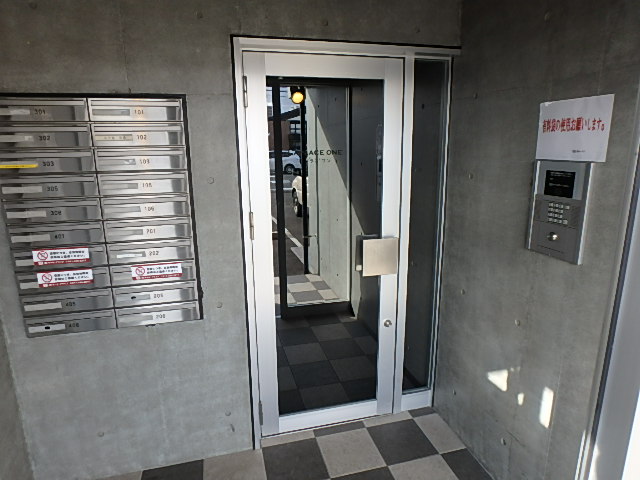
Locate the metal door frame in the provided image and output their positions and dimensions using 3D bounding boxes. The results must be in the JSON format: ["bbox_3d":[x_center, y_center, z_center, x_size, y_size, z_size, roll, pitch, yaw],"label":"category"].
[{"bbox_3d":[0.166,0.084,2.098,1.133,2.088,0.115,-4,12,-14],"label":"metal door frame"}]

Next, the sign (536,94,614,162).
[{"bbox_3d":[0.886,-0.389,1.375,0.011,0.210,0.297,-4,12,-14],"label":"sign"}]

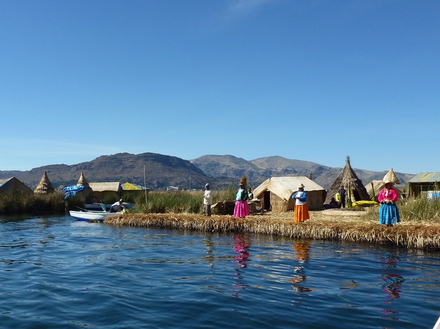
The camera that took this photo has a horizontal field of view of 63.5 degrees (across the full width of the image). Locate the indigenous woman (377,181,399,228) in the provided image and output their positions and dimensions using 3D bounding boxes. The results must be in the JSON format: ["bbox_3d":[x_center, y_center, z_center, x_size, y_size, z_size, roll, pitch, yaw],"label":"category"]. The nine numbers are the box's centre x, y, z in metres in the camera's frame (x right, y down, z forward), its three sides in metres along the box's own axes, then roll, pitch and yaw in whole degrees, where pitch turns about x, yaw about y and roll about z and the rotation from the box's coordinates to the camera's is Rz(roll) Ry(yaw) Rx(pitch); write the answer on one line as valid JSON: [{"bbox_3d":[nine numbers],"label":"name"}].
[{"bbox_3d":[5.752,1.345,12.136,0.760,1.580,0.530,-2,-5,29],"label":"indigenous woman"}]

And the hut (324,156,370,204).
[{"bbox_3d":[9.783,1.297,27.276,3.450,3.800,3.450,0,-4,-5],"label":"hut"}]

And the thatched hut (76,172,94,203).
[{"bbox_3d":[-15.656,2.527,40.924,2.800,3.260,2.800,1,-4,-18],"label":"thatched hut"}]

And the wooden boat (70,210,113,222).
[{"bbox_3d":[-7.262,3.099,21.335,3.500,0.610,1.250,0,-4,0],"label":"wooden boat"}]

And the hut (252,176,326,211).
[{"bbox_3d":[4.318,1.808,21.927,3.350,2.030,3.000,4,-6,-44],"label":"hut"}]

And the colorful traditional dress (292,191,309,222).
[{"bbox_3d":[3.242,1.669,14.318,0.700,1.280,0.500,-1,-4,13],"label":"colorful traditional dress"}]

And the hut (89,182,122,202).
[{"bbox_3d":[-14.032,3.281,43.377,4.300,2.100,2.800,0,-4,-5],"label":"hut"}]

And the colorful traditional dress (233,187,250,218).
[{"bbox_3d":[0.921,1.652,15.222,0.660,1.300,0.480,-2,-5,28],"label":"colorful traditional dress"}]

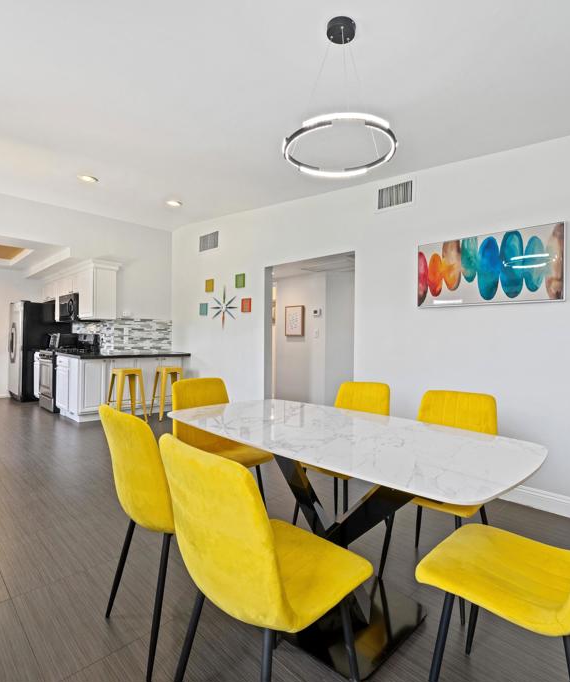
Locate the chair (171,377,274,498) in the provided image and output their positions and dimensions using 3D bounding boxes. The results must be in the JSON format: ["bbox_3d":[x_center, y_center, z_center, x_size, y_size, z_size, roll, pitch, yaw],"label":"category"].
[{"bbox_3d":[-0.367,0.692,2.429,0.446,0.870,0.559,1,0,-44],"label":"chair"}]

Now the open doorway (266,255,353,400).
[{"bbox_3d":[0.253,0.126,4.408,0.130,2.023,1.332,1,0,-44],"label":"open doorway"}]

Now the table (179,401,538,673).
[{"bbox_3d":[0.165,0.758,1.778,0.911,0.753,1.650,1,0,-44],"label":"table"}]

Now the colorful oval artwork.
[{"bbox_3d":[1.490,-0.531,3.010,0.036,0.541,1.045,1,0,-44],"label":"colorful oval artwork"}]

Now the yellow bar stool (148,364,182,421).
[{"bbox_3d":[-1.717,0.747,5.849,0.435,0.729,0.441,1,0,-44],"label":"yellow bar stool"}]

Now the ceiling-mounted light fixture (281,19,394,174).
[{"bbox_3d":[0.254,-1.140,1.816,0.515,0.579,0.515,1,0,0],"label":"ceiling-mounted light fixture"}]

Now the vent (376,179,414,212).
[{"bbox_3d":[0.973,-1.303,3.575,0.026,0.232,0.388,1,0,-44],"label":"vent"}]

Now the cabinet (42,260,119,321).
[{"bbox_3d":[-3.603,-0.754,6.810,0.373,0.842,2.836,1,0,-44],"label":"cabinet"}]

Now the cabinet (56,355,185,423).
[{"bbox_3d":[-2.455,0.649,6.026,1.542,0.904,1.198,1,0,-44],"label":"cabinet"}]

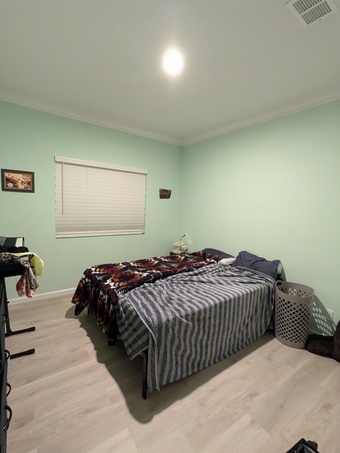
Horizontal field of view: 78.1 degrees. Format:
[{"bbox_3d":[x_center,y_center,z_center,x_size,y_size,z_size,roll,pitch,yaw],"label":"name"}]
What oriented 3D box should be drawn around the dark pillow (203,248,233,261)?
[{"bbox_3d":[0.705,0.436,3.340,0.394,0.146,0.657,-2,7,-36],"label":"dark pillow"}]

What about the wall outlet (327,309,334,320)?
[{"bbox_3d":[1.746,0.981,2.286,0.016,0.114,0.070,-2,7,-36],"label":"wall outlet"}]

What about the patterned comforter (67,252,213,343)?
[{"bbox_3d":[-0.070,0.711,2.809,2.088,0.547,1.183,-2,7,-36],"label":"patterned comforter"}]

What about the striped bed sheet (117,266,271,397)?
[{"bbox_3d":[0.269,0.865,2.235,1.730,0.606,0.876,-2,7,-36],"label":"striped bed sheet"}]

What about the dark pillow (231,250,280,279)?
[{"bbox_3d":[1.116,0.480,2.759,0.402,0.212,0.642,-2,7,-36],"label":"dark pillow"}]

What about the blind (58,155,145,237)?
[{"bbox_3d":[-1.022,-0.415,3.393,1.476,1.153,0.086,-2,7,-36],"label":"blind"}]

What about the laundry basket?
[{"bbox_3d":[1.401,0.989,2.391,0.435,0.584,0.435,-2,7,-36],"label":"laundry basket"}]

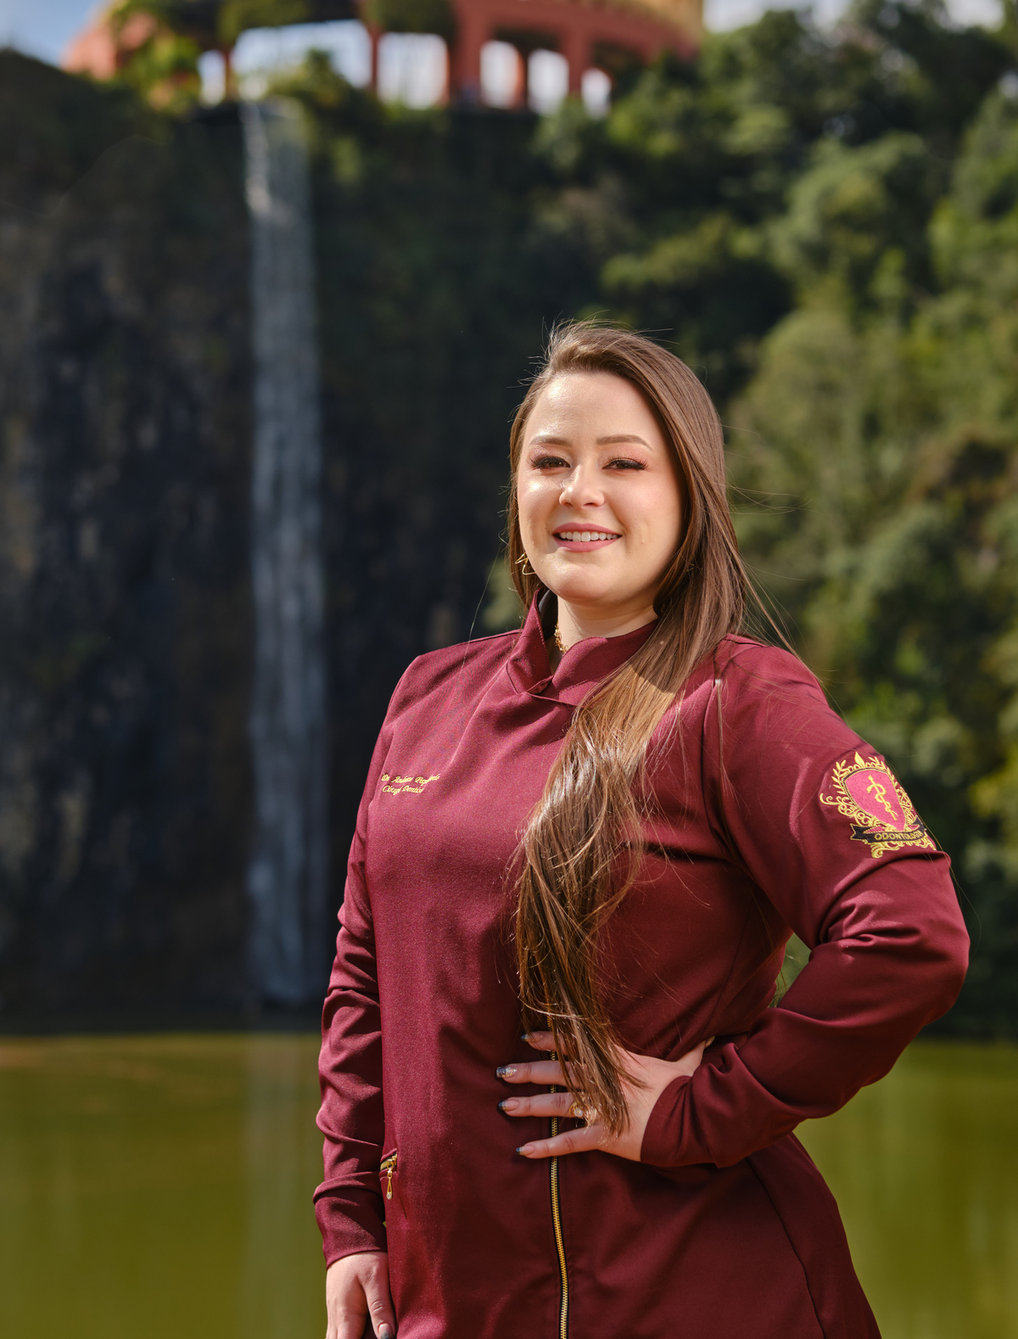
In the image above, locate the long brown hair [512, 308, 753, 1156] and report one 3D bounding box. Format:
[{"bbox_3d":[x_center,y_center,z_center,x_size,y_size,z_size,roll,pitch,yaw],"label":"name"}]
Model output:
[{"bbox_3d":[0.108,0.045,2.740,0.220,0.690,0.280,-2,-5,20],"label":"long brown hair"}]

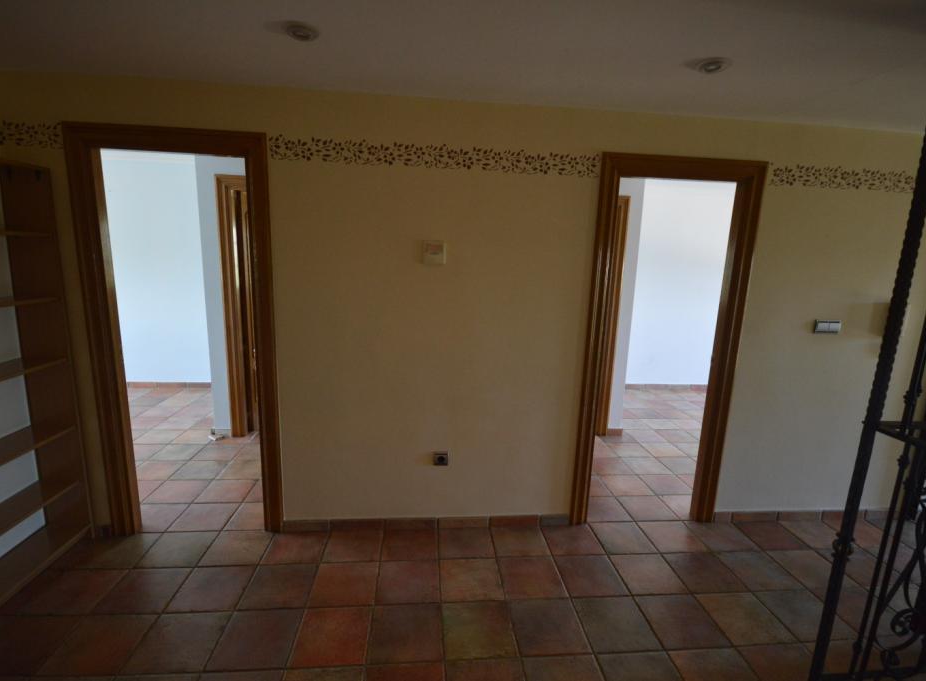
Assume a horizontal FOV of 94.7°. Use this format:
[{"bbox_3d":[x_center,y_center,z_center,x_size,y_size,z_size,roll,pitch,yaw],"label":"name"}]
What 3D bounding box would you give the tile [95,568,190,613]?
[{"bbox_3d":[-1.513,1.194,2.036,0.305,0.012,0.287,1,11,-5],"label":"tile"}]

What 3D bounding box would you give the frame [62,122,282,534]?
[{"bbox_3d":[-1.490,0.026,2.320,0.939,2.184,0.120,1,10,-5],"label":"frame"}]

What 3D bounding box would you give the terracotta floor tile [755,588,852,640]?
[{"bbox_3d":[1.619,1.300,2.018,0.305,0.012,0.287,1,11,-5],"label":"terracotta floor tile"}]

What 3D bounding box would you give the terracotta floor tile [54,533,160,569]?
[{"bbox_3d":[-1.832,1.124,2.276,0.304,0.010,0.288,1,11,-5],"label":"terracotta floor tile"}]

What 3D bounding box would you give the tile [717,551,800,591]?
[{"bbox_3d":[1.600,1.251,2.312,0.302,0.012,0.291,1,10,-5],"label":"tile"}]

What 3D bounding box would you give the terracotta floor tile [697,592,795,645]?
[{"bbox_3d":[1.304,1.288,1.980,0.304,0.010,0.288,1,11,-5],"label":"terracotta floor tile"}]

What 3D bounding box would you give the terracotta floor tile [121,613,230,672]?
[{"bbox_3d":[-1.178,1.254,1.776,0.305,0.012,0.287,1,11,-5],"label":"terracotta floor tile"}]

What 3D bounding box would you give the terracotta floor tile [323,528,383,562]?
[{"bbox_3d":[-0.596,1.139,2.371,0.299,0.012,0.280,1,11,-5],"label":"terracotta floor tile"}]

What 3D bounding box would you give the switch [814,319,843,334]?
[{"bbox_3d":[2.173,-0.080,2.534,0.159,0.083,0.012,1,11,-5],"label":"switch"}]

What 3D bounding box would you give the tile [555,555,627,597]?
[{"bbox_3d":[0.663,1.230,2.224,0.305,0.012,0.287,1,11,-5],"label":"tile"}]

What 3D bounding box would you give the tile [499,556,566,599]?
[{"bbox_3d":[0.352,1.225,2.197,0.305,0.012,0.287,1,11,-5],"label":"tile"}]

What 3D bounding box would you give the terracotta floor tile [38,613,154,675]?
[{"bbox_3d":[-1.475,1.238,1.732,0.304,0.010,0.288,1,11,-5],"label":"terracotta floor tile"}]

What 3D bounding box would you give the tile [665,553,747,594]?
[{"bbox_3d":[1.287,1.245,2.284,0.302,0.012,0.291,1,10,-5],"label":"tile"}]

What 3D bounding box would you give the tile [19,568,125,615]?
[{"bbox_3d":[-1.823,1.189,2.009,0.305,0.012,0.287,1,11,-5],"label":"tile"}]

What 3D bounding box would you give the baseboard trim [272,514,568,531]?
[{"bbox_3d":[-0.191,1.082,2.522,1.700,0.066,0.015,1,11,-5],"label":"baseboard trim"}]

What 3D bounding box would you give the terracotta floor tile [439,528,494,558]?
[{"bbox_3d":[0.018,1.148,2.424,0.299,0.012,0.280,1,11,-5],"label":"terracotta floor tile"}]

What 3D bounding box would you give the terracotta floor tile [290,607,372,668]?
[{"bbox_3d":[-0.556,1.265,1.829,0.305,0.012,0.287,1,11,-5],"label":"terracotta floor tile"}]

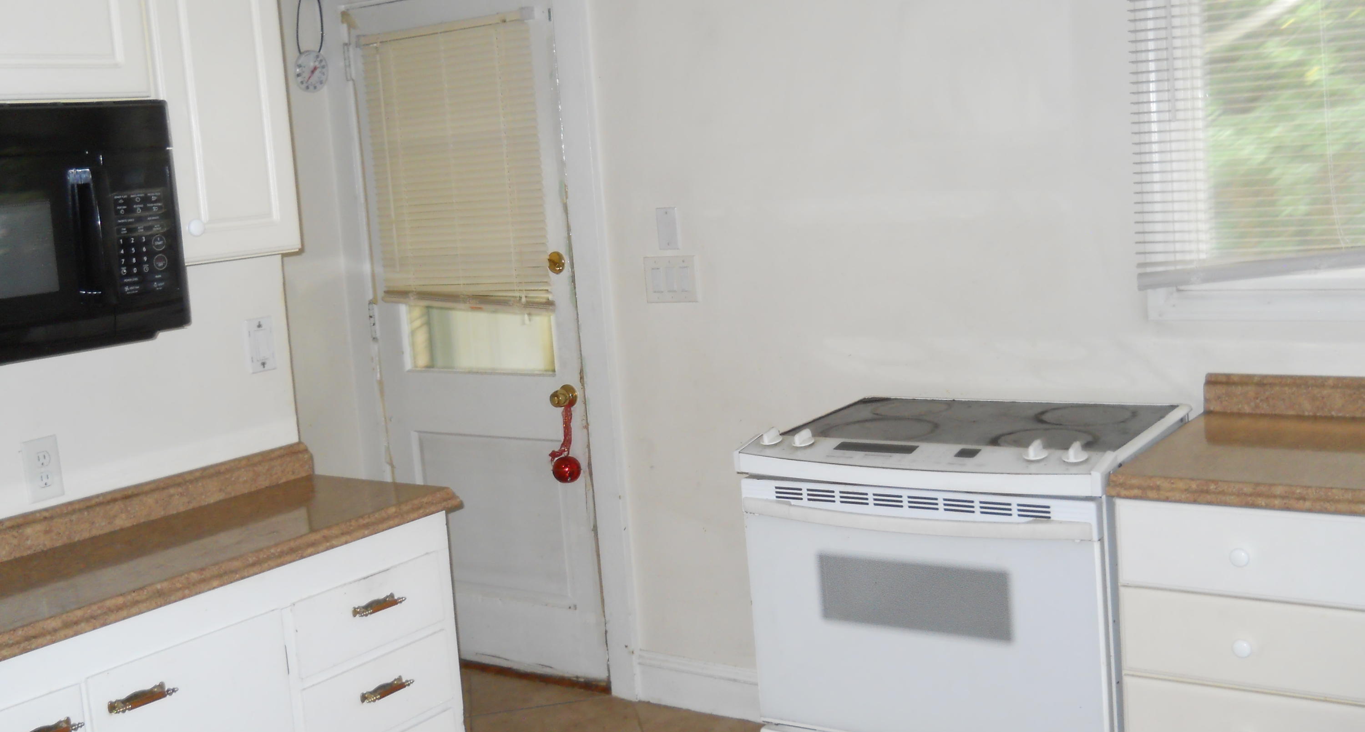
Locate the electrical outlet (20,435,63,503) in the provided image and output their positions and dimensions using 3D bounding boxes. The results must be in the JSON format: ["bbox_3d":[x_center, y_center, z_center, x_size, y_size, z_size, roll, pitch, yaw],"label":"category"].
[{"bbox_3d":[-1.157,0.188,2.649,0.010,0.114,0.070,1,9,33],"label":"electrical outlet"}]

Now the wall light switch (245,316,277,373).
[{"bbox_3d":[-0.881,-0.045,3.071,0.012,0.113,0.069,1,9,33],"label":"wall light switch"}]

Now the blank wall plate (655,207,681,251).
[{"bbox_3d":[-0.041,-0.373,3.971,0.069,0.114,0.008,1,9,33],"label":"blank wall plate"}]

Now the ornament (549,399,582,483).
[{"bbox_3d":[-0.338,0.220,4.219,0.085,0.243,0.080,-4,8,1],"label":"ornament"}]

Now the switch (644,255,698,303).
[{"bbox_3d":[-0.036,-0.235,3.990,0.167,0.125,0.012,1,9,33],"label":"switch"}]

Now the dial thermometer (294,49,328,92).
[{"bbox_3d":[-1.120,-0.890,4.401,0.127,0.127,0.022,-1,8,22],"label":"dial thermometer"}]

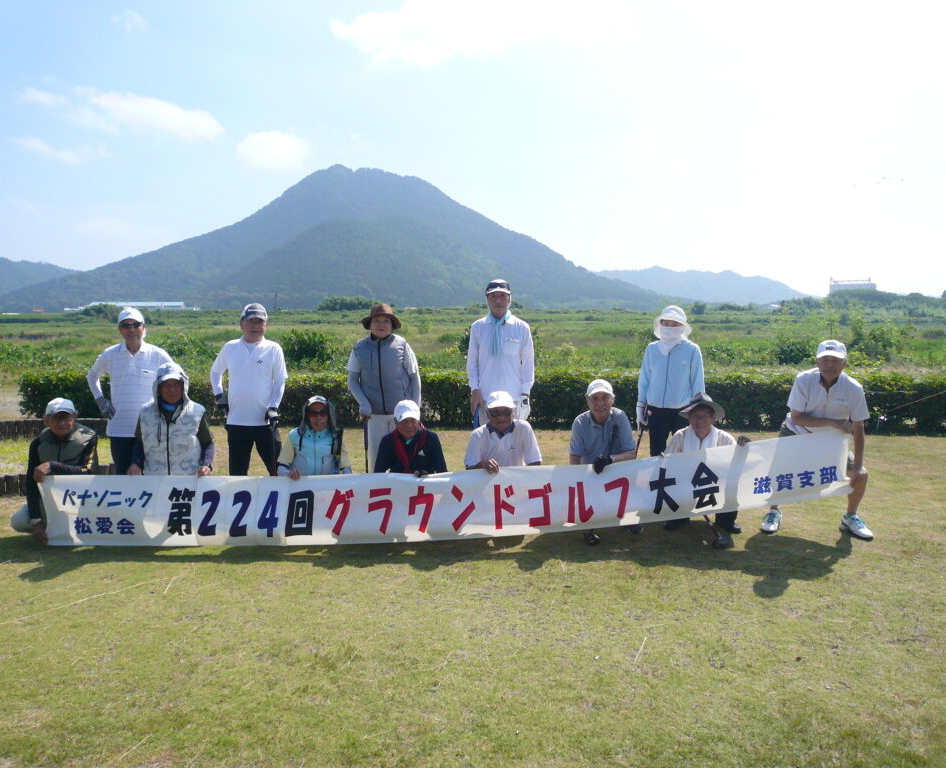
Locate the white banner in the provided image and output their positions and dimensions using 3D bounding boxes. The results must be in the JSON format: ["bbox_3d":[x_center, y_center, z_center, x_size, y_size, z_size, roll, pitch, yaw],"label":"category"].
[{"bbox_3d":[-0.094,0.717,5.752,5.500,0.680,0.200,0,5,-4],"label":"white banner"}]

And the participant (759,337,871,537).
[{"bbox_3d":[2.502,0.369,5.980,0.720,1.370,0.640,1,5,12],"label":"participant"}]

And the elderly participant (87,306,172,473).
[{"bbox_3d":[-2.698,0.208,6.495,0.610,1.623,0.360,-1,5,-11],"label":"elderly participant"}]

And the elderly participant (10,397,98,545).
[{"bbox_3d":[-2.870,0.603,5.681,0.560,0.960,0.600,-1,6,-14],"label":"elderly participant"}]

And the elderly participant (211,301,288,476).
[{"bbox_3d":[-1.645,0.228,6.098,0.550,1.630,0.360,-1,5,-8],"label":"elderly participant"}]

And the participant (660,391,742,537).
[{"bbox_3d":[1.677,0.561,6.079,0.580,0.970,0.640,1,5,6],"label":"participant"}]

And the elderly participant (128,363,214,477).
[{"bbox_3d":[-2.217,0.448,6.065,0.580,1.220,0.620,-1,5,-10],"label":"elderly participant"}]

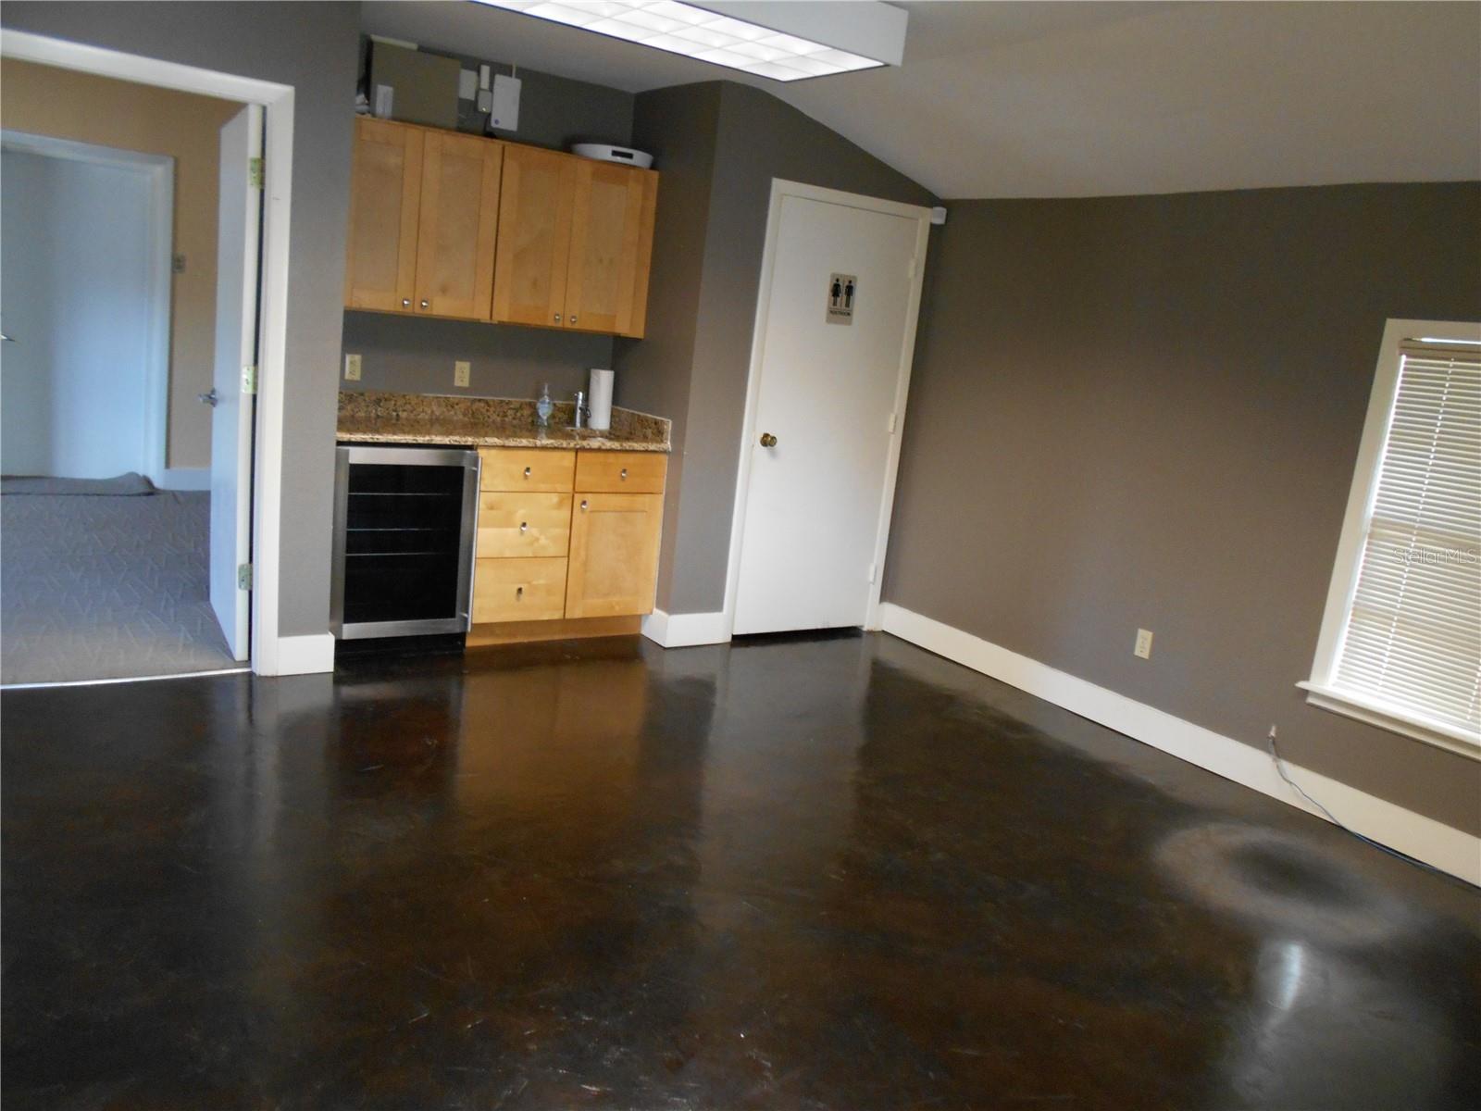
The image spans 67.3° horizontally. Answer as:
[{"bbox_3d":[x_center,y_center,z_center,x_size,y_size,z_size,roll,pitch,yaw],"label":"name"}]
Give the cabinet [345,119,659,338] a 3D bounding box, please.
[{"bbox_3d":[-1.106,-1.418,4.927,1.461,0.740,0.305,-1,14,-33],"label":"cabinet"}]

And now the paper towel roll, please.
[{"bbox_3d":[-0.662,-0.743,5.279,0.111,0.282,0.111,6,12,-1],"label":"paper towel roll"}]

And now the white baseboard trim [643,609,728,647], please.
[{"bbox_3d":[-0.260,0.325,5.318,0.336,0.153,0.229,-1,14,-33],"label":"white baseboard trim"}]

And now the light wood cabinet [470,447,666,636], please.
[{"bbox_3d":[-0.913,-0.100,5.209,0.884,0.889,0.619,-1,14,-33],"label":"light wood cabinet"}]

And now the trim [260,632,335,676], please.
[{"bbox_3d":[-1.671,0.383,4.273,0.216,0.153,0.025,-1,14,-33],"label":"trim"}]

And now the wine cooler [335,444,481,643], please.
[{"bbox_3d":[-1.534,-0.070,4.775,0.604,0.869,0.623,-1,14,-33],"label":"wine cooler"}]

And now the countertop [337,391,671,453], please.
[{"bbox_3d":[-1.118,-0.596,4.940,1.502,0.140,0.633,-1,14,-33],"label":"countertop"}]

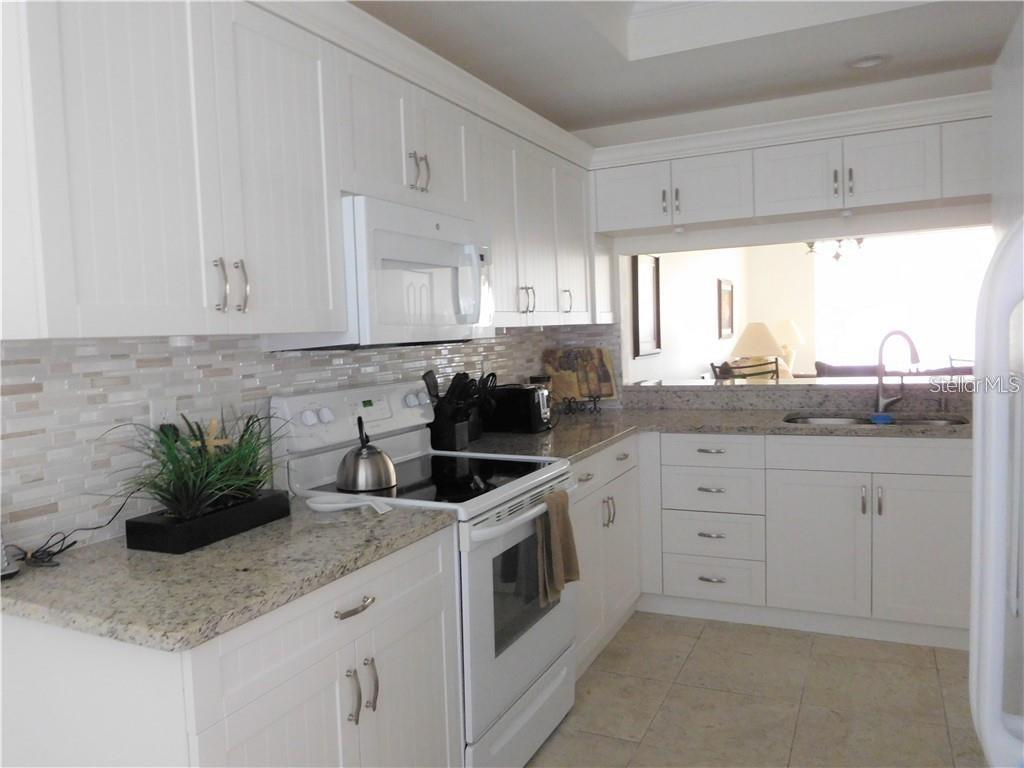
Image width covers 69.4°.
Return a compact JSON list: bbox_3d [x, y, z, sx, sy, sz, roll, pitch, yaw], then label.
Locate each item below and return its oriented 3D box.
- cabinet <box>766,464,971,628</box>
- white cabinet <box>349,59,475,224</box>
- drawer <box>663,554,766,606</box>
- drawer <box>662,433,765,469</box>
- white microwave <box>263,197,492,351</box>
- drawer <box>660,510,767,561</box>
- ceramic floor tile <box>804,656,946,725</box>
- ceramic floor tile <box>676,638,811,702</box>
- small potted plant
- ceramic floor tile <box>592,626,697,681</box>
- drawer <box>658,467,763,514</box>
[{"bbox_3d":[1.609,0.649,3.308,0.830,0.613,0.579,-1,4,26],"label":"cabinet"},{"bbox_3d":[-0.461,-0.744,2.404,0.342,0.383,0.749,-1,4,26],"label":"white cabinet"},{"bbox_3d":[1.011,0.863,3.546,0.459,0.198,0.451,-1,4,26],"label":"drawer"},{"bbox_3d":[0.987,0.282,3.507,0.459,0.143,0.451,-1,4,26],"label":"drawer"},{"bbox_3d":[-0.404,-0.335,2.412,0.421,0.416,0.746,-1,4,26],"label":"white microwave"},{"bbox_3d":[1.003,0.663,3.533,0.459,0.203,0.451,-1,4,26],"label":"drawer"},{"bbox_3d":[1.331,1.123,2.738,0.451,0.012,0.444,-1,4,26],"label":"ceramic floor tile"},{"bbox_3d":[0.923,1.127,2.937,0.456,0.012,0.444,-1,4,26],"label":"ceramic floor tile"},{"bbox_3d":[-0.733,0.221,1.805,0.213,0.284,0.401,-1,4,26],"label":"small potted plant"},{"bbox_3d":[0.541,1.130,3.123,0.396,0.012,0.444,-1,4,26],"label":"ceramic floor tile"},{"bbox_3d":[0.994,0.458,3.519,0.459,0.208,0.451,-1,4,26],"label":"drawer"}]

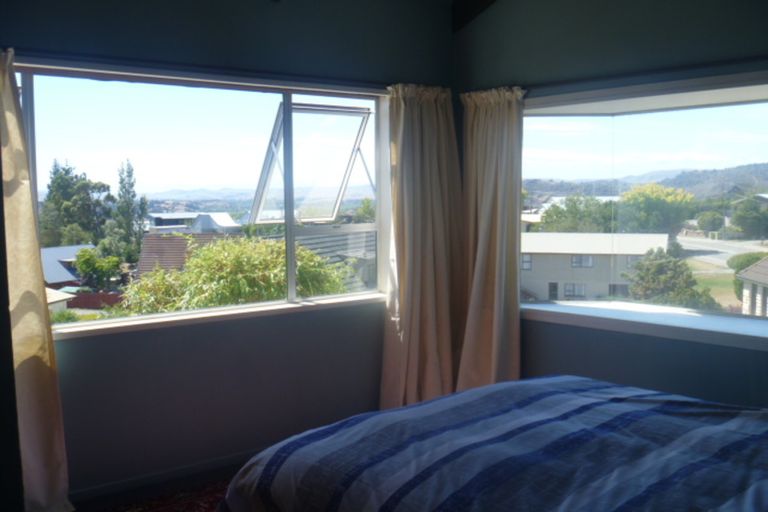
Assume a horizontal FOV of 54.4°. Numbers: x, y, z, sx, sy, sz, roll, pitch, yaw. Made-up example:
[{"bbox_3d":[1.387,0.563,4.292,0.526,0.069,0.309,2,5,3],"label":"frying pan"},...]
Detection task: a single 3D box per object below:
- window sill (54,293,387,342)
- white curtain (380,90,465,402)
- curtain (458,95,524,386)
[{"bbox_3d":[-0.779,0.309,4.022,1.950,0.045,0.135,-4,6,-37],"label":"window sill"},{"bbox_3d":[0.254,0.004,4.600,0.570,2.040,0.160,-4,6,-37],"label":"white curtain"},{"bbox_3d":[0.618,0.012,4.578,0.150,2.020,0.470,-6,7,-45],"label":"curtain"}]

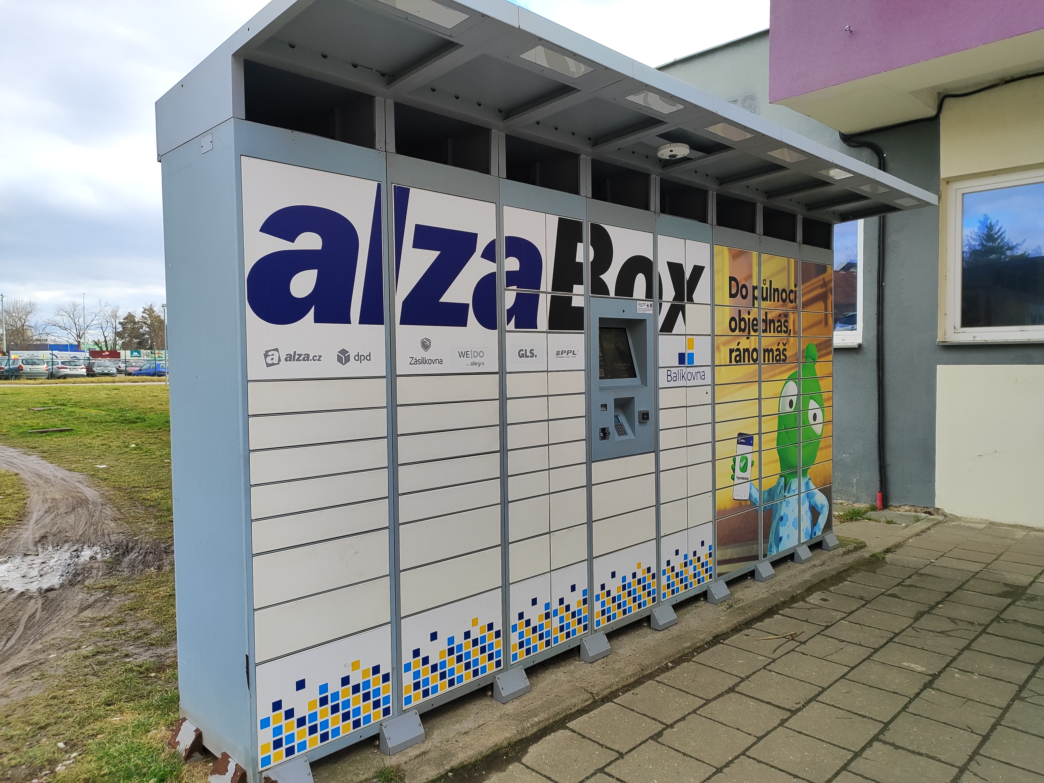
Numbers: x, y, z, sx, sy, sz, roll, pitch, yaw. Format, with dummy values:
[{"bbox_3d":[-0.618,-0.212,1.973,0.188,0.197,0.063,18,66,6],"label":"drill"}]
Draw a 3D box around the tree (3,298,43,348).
[{"bbox_3d":[-70.509,-7.948,102.000,5.000,10.410,5.000,-3,3,-35],"label":"tree"}]

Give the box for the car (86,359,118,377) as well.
[{"bbox_3d":[-34.400,-1.848,59.000,1.690,1.430,4.000,-3,4,-43],"label":"car"}]

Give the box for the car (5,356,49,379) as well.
[{"bbox_3d":[-34.100,-1.491,49.200,4.320,1.660,1.760,1,3,33],"label":"car"}]

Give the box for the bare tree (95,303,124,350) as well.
[{"bbox_3d":[-58.327,-7.685,102.000,3.800,9.559,3.800,-2,3,-30],"label":"bare tree"}]

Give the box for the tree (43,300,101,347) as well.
[{"bbox_3d":[-60.788,-7.437,98.000,7.000,9.518,7.000,-2,3,-32],"label":"tree"}]

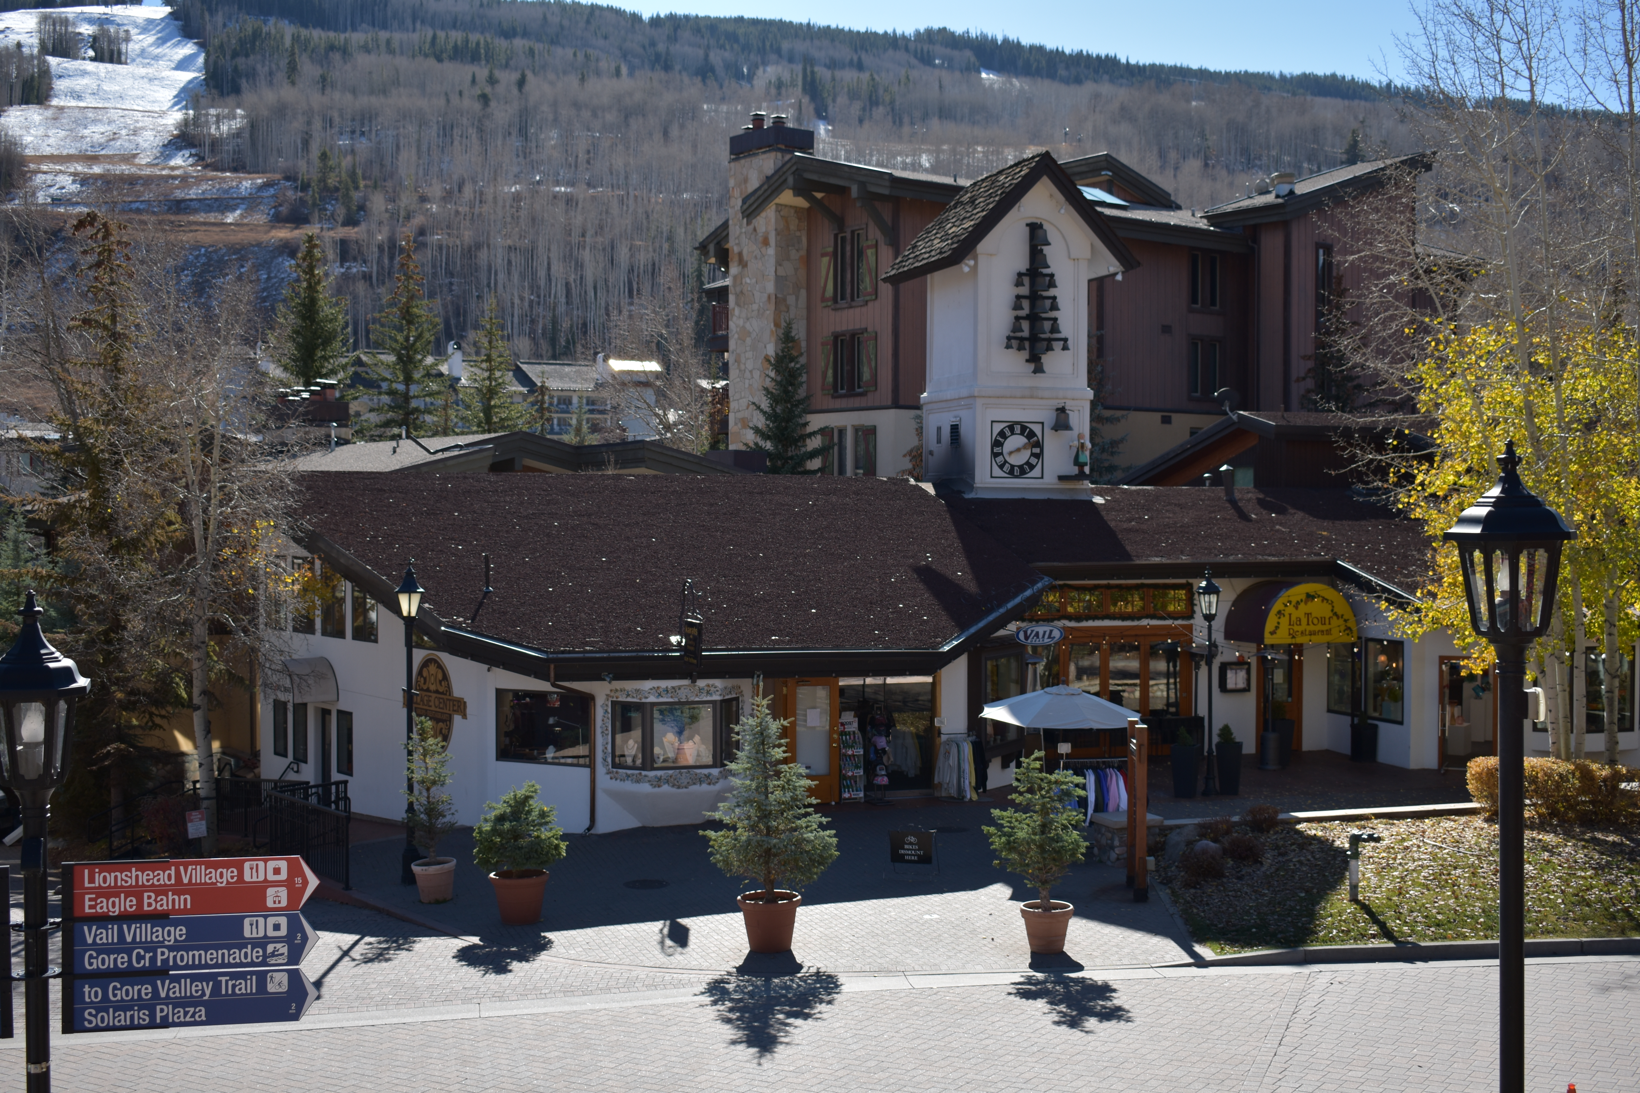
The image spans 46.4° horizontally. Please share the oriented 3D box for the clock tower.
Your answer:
[{"bbox_3d":[3.949,-4.559,40.948,3.929,6.946,4.524,0,1,-18],"label":"clock tower"}]

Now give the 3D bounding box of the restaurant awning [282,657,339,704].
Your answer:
[{"bbox_3d":[-10.580,2.680,38.850,0.950,0.920,1.850,0,1,-34],"label":"restaurant awning"}]

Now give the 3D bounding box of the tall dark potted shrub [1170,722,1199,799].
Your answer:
[{"bbox_3d":[6.536,3.808,34.222,0.460,1.315,0.460,0,1,-14],"label":"tall dark potted shrub"}]

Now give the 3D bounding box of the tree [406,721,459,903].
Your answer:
[{"bbox_3d":[-5.200,3.520,25.600,0.710,2.520,0.710,0,0,0],"label":"tree"}]

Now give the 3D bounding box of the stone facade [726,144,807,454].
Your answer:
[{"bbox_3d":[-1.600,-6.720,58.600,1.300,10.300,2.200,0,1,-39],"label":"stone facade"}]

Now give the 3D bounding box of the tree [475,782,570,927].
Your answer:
[{"bbox_3d":[-3.790,3.890,24.250,1.180,1.830,1.150,0,0,0],"label":"tree"}]

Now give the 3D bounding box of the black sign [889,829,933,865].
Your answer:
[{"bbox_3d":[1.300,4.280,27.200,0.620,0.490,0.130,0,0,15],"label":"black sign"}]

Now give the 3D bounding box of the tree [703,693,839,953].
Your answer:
[{"bbox_3d":[-0.589,3.268,22.915,1.581,3.105,1.581,0,1,0],"label":"tree"}]

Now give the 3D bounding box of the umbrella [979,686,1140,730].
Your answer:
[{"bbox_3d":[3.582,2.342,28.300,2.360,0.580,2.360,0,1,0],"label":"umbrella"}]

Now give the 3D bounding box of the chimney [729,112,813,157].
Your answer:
[{"bbox_3d":[-1.466,-12.577,58.333,1.475,1.230,2.265,-1,2,-38],"label":"chimney"}]

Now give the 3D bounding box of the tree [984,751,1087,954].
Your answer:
[{"bbox_3d":[2.561,3.611,22.719,1.209,2.360,1.209,0,1,0],"label":"tree"}]

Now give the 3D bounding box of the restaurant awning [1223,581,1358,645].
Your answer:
[{"bbox_3d":[9.552,1.340,38.965,2.043,1.281,1.650,0,1,-13],"label":"restaurant awning"}]

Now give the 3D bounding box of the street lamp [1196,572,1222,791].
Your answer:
[{"bbox_3d":[7.009,2.422,34.332,0.465,4.070,0.465,0,1,-14],"label":"street lamp"}]

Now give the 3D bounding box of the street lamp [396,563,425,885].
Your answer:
[{"bbox_3d":[-5.750,2.490,26.850,0.410,4.510,0.410,0,0,0],"label":"street lamp"}]

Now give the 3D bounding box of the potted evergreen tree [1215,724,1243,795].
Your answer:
[{"bbox_3d":[7.490,3.890,35.000,0.510,1.310,0.510,0,0,-6],"label":"potted evergreen tree"}]

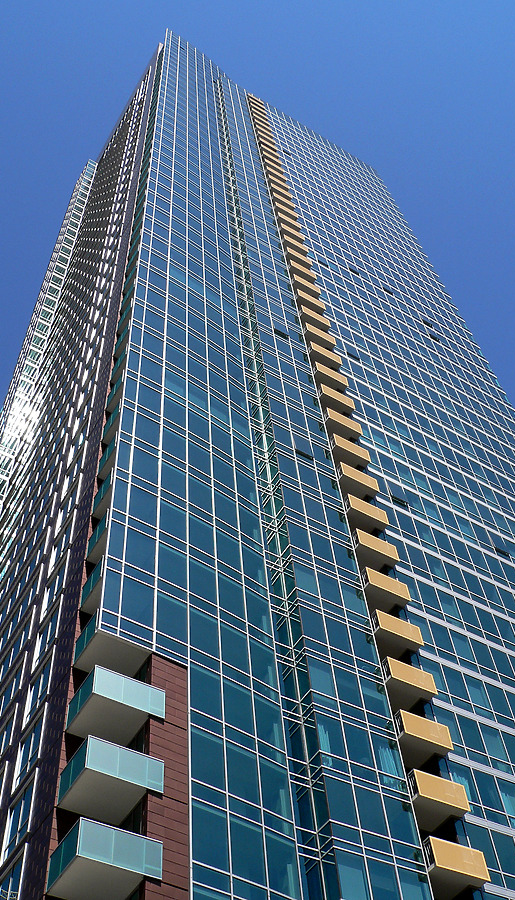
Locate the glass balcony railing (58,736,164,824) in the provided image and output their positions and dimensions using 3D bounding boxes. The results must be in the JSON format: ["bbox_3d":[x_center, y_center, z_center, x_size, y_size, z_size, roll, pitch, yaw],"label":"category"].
[{"bbox_3d":[-4.869,11.096,31.073,2.821,1.249,2.257,25,-61,-20],"label":"glass balcony railing"}]

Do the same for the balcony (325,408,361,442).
[{"bbox_3d":[5.322,-1.308,60.715,2.604,1.184,1.400,25,-61,-20],"label":"balcony"}]

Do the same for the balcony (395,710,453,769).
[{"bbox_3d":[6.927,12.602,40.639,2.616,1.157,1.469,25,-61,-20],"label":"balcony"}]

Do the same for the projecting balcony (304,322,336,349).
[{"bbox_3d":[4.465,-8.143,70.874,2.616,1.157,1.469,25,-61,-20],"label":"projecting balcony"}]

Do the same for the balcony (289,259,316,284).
[{"bbox_3d":[3.663,-15.049,81.192,2.604,1.184,1.400,25,-61,-20],"label":"balcony"}]

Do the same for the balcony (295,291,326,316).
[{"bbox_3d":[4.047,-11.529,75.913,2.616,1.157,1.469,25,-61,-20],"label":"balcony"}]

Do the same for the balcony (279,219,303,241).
[{"bbox_3d":[3.038,-20.135,88.992,2.604,1.184,1.400,25,-61,-20],"label":"balcony"}]

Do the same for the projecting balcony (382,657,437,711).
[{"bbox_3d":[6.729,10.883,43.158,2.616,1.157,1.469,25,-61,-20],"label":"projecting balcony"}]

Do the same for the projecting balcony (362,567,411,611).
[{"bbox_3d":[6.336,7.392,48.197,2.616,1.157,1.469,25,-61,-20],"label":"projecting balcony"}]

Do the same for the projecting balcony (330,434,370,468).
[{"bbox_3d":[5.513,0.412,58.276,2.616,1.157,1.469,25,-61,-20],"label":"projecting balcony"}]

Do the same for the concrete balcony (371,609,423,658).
[{"bbox_3d":[6.515,9.066,45.353,2.604,1.184,1.400,25,-61,-20],"label":"concrete balcony"}]

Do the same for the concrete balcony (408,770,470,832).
[{"bbox_3d":[7.039,14.127,37.718,2.604,1.184,1.400,25,-61,-20],"label":"concrete balcony"}]

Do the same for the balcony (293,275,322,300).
[{"bbox_3d":[3.834,-13.374,78.661,2.604,1.184,1.400,25,-61,-20],"label":"balcony"}]

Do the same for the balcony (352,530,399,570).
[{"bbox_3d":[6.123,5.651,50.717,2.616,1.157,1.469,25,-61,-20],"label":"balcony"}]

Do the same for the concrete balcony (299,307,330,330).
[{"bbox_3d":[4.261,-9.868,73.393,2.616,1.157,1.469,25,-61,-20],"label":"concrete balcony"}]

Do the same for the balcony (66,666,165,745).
[{"bbox_3d":[-5.072,9.391,33.614,2.821,1.249,2.257,25,-61,-20],"label":"balcony"}]

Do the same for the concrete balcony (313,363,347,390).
[{"bbox_3d":[4.890,-4.748,65.834,2.604,1.184,1.400,25,-61,-20],"label":"concrete balcony"}]

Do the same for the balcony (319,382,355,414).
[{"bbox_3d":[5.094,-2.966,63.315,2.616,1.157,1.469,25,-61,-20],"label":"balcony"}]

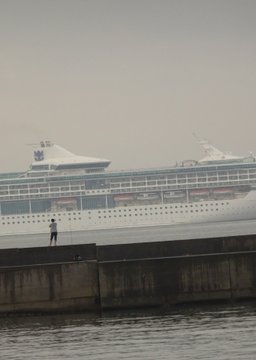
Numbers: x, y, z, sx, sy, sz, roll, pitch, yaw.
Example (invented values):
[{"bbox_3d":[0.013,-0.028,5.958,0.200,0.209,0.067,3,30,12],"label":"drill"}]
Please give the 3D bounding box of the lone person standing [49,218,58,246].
[{"bbox_3d":[-4.487,3.171,314.000,0.500,1.680,0.380,-4,0,10],"label":"lone person standing"}]

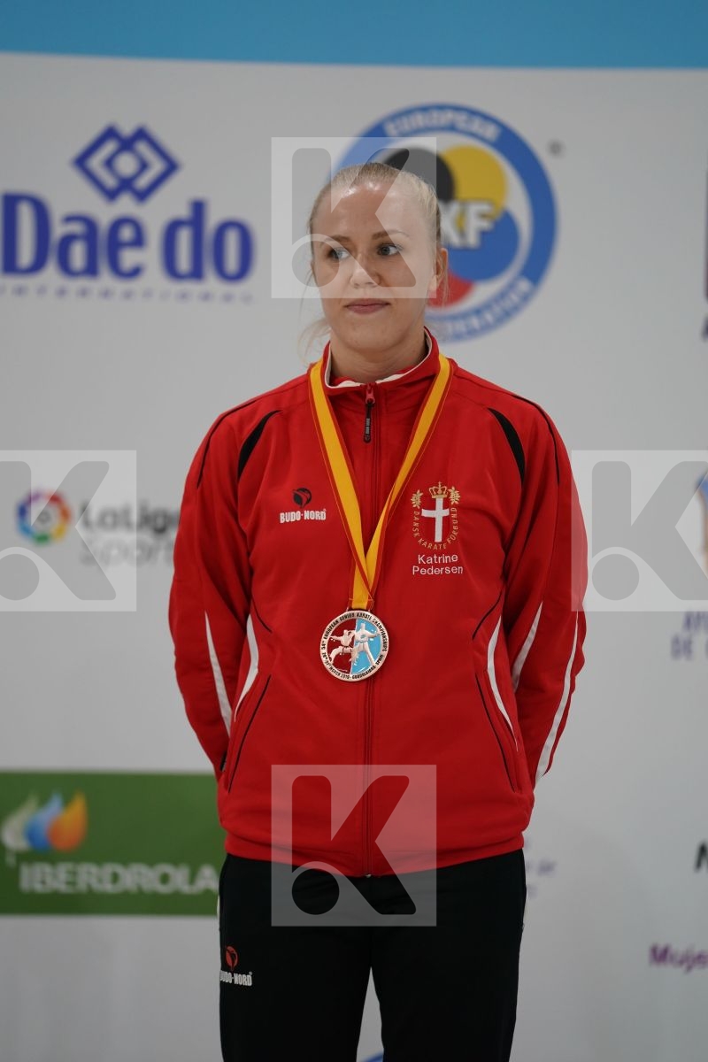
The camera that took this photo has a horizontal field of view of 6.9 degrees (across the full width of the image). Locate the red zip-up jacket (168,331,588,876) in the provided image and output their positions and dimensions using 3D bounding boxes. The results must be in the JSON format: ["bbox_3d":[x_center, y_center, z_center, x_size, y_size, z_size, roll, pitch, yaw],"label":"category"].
[{"bbox_3d":[0.029,0.089,7.170,0.505,0.660,0.310,1,0,7],"label":"red zip-up jacket"}]

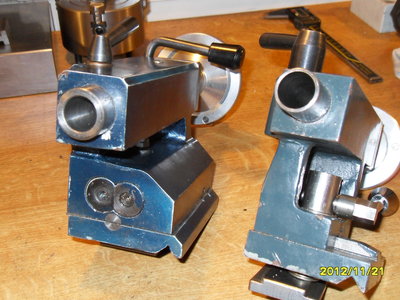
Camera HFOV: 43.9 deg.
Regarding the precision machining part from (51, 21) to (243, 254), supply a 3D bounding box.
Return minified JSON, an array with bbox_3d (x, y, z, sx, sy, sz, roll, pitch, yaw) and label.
[{"bbox_3d":[-0.019,-0.022,0.348,0.097,0.130,0.204,9,16,15],"label":"precision machining part"}]

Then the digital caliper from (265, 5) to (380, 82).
[{"bbox_3d":[0.145,-0.137,0.616,0.069,0.015,0.233,-7,35,-11],"label":"digital caliper"}]

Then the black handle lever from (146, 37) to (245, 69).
[{"bbox_3d":[-0.006,-0.066,0.337,0.091,0.018,0.015,19,21,41],"label":"black handle lever"}]

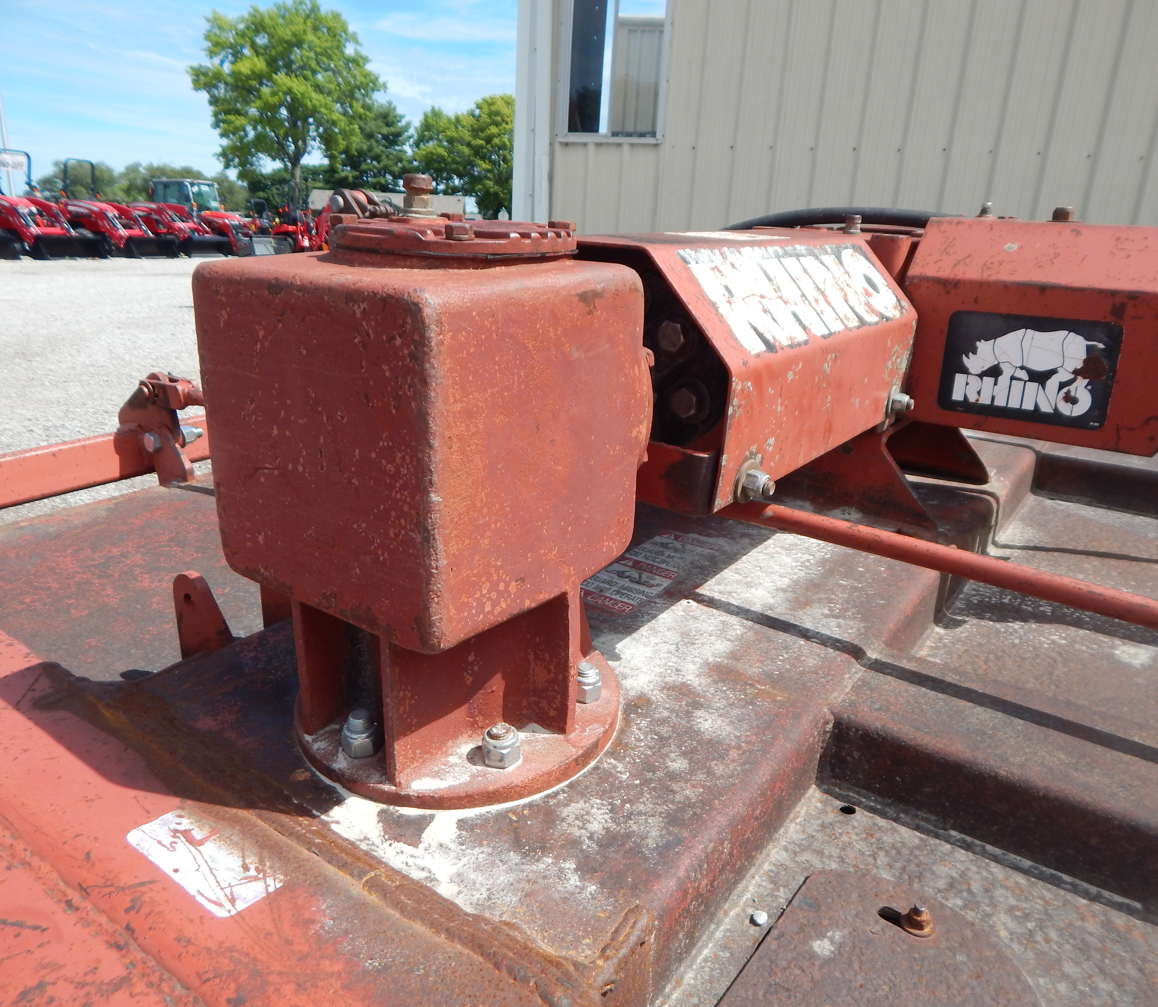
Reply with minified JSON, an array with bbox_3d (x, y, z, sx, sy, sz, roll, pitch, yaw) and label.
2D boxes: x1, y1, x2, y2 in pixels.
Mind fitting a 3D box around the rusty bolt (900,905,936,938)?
[{"bbox_3d":[0.250,0.304,0.628,0.025,0.014,0.025,2,21,0],"label":"rusty bolt"}]

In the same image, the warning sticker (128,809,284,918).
[{"bbox_3d":[-0.258,0.243,0.583,0.122,0.002,0.048,15,15,33],"label":"warning sticker"}]

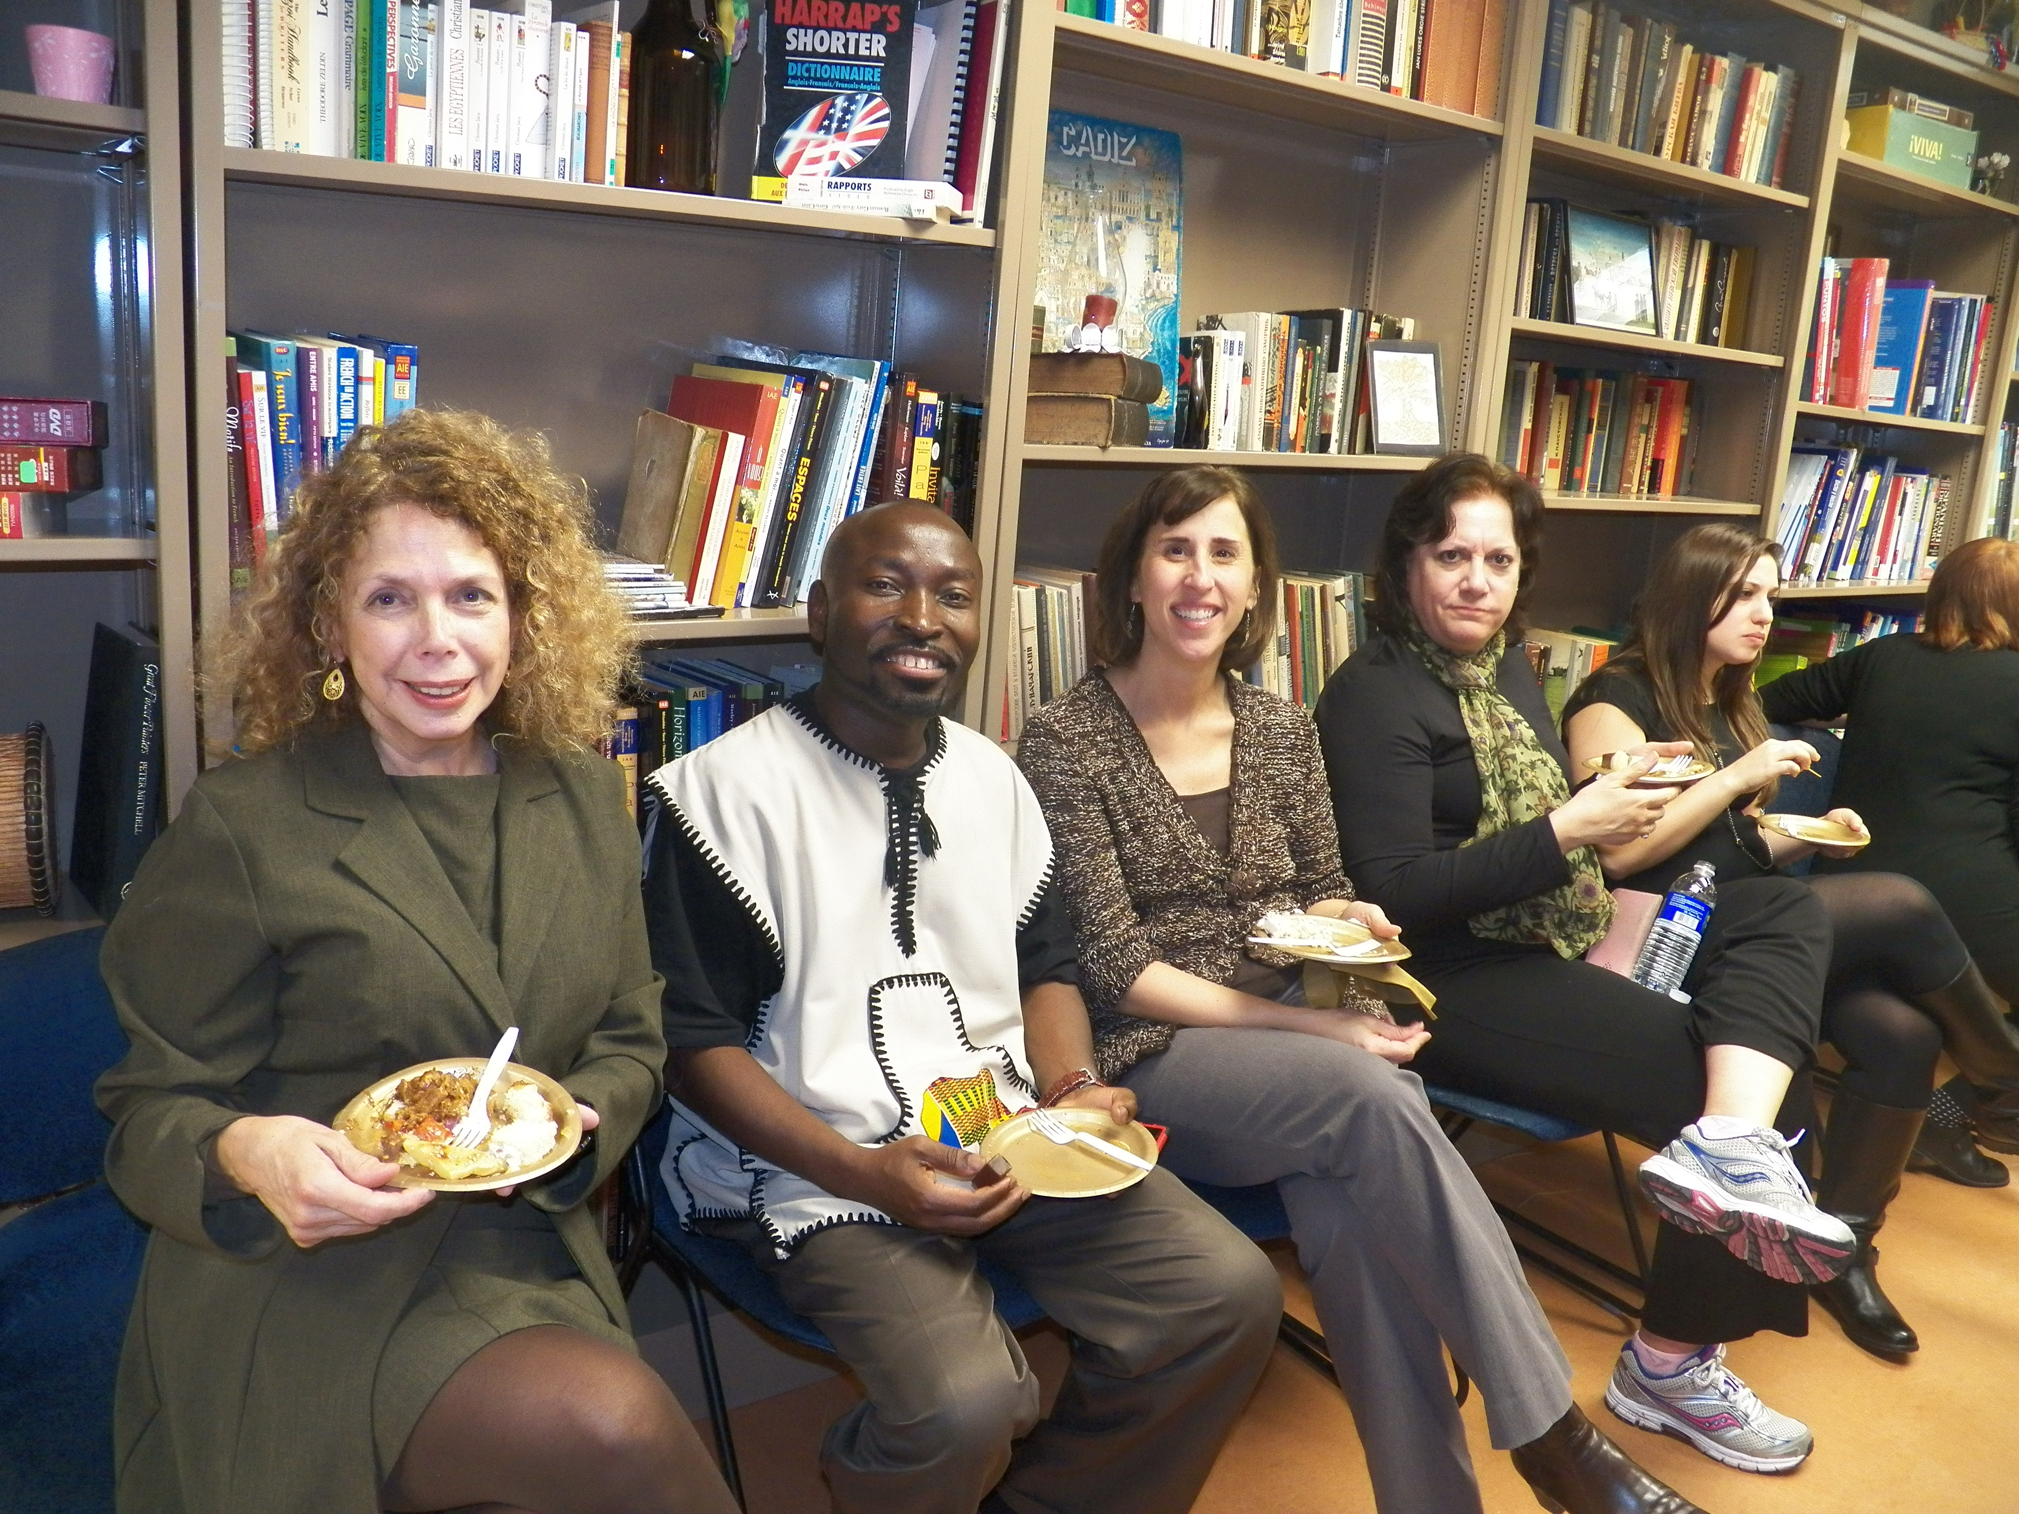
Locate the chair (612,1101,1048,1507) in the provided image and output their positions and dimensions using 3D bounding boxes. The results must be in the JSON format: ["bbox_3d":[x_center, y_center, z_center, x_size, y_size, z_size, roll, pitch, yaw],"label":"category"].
[{"bbox_3d":[-0.148,0.557,1.899,0.490,0.820,0.530,-5,16,-34],"label":"chair"}]

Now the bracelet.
[{"bbox_3d":[0.063,0.330,1.600,0.068,0.060,0.020,-18,50,-21],"label":"bracelet"}]

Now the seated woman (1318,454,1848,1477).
[{"bbox_3d":[0.783,0.298,2.162,0.750,1.340,0.700,16,17,39],"label":"seated woman"}]

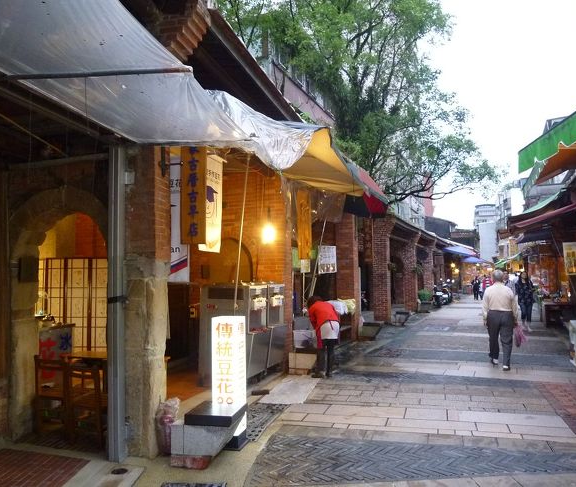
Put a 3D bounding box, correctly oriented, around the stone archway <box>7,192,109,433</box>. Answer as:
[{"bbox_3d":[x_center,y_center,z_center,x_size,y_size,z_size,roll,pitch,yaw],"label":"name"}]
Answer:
[{"bbox_3d":[-1.960,0.694,4.566,1.550,2.420,0.320,-3,-4,18],"label":"stone archway"}]

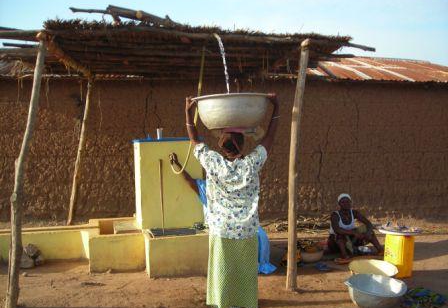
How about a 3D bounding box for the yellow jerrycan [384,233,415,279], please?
[{"bbox_3d":[1.936,1.110,5.446,0.220,0.440,0.260,-2,3,-40],"label":"yellow jerrycan"}]

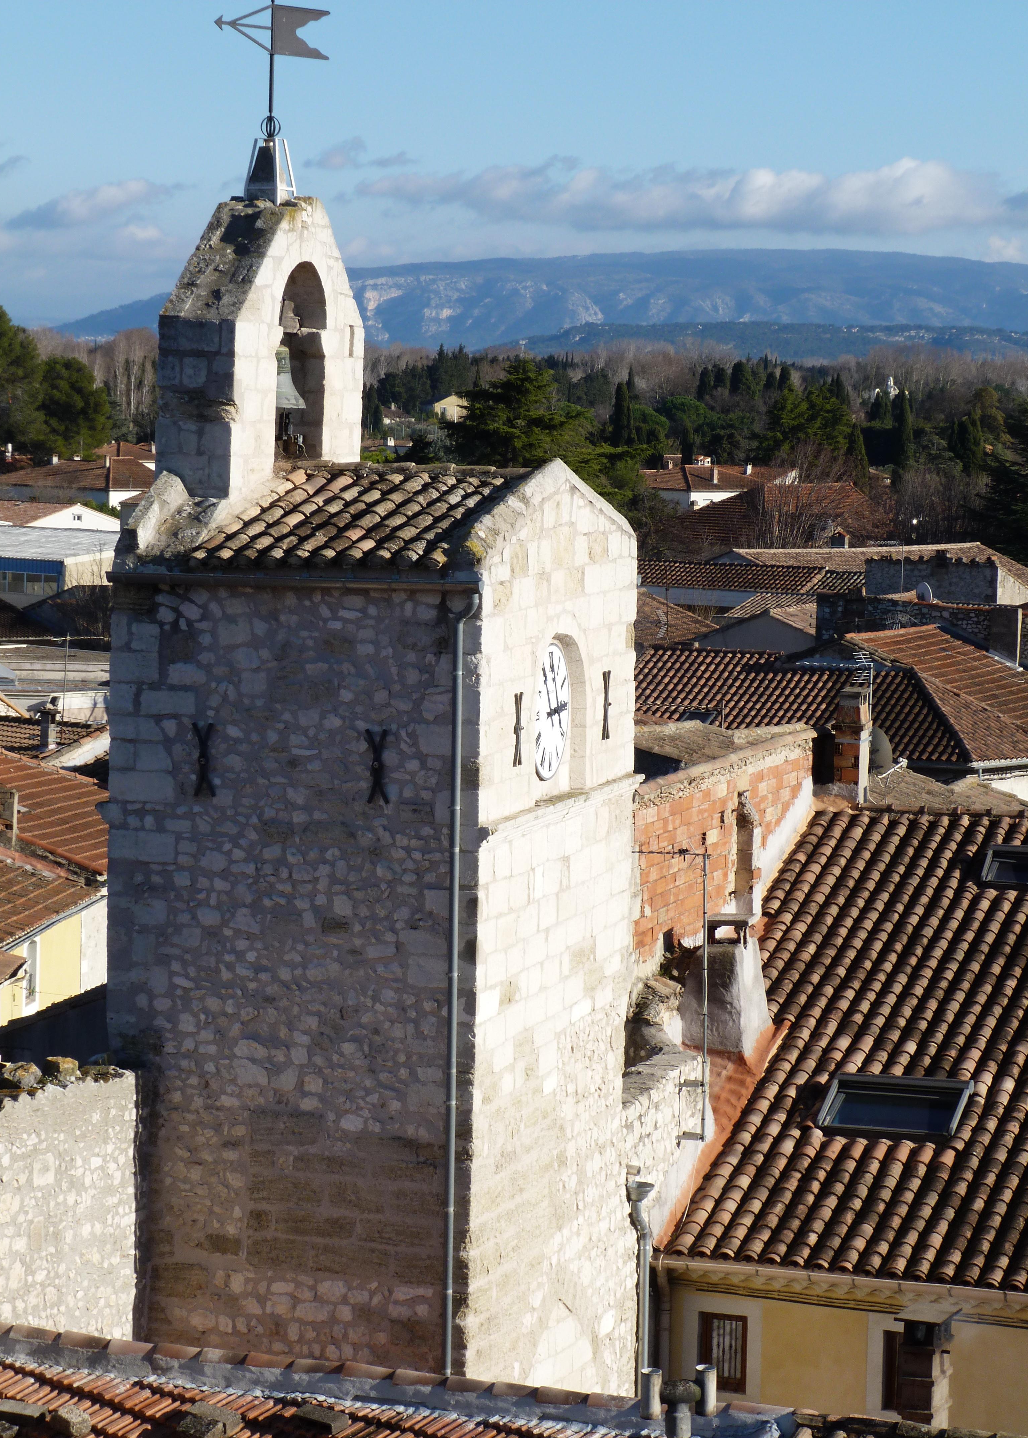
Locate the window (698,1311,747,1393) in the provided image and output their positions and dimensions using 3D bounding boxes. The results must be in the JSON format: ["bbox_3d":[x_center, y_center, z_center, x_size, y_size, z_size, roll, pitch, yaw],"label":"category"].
[{"bbox_3d":[1.869,5.672,40.500,0.460,0.700,0.120,2,5,17],"label":"window"}]

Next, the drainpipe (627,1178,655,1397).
[{"bbox_3d":[1.121,4.992,39.800,0.230,1.950,0.220,1,5,0],"label":"drainpipe"}]

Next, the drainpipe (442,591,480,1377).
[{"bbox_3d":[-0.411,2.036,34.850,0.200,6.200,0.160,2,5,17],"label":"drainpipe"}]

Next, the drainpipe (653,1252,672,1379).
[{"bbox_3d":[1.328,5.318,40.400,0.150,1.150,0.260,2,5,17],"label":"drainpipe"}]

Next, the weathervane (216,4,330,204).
[{"bbox_3d":[-1.984,-5.062,37.200,0.420,1.660,1.400,4,6,36],"label":"weathervane"}]

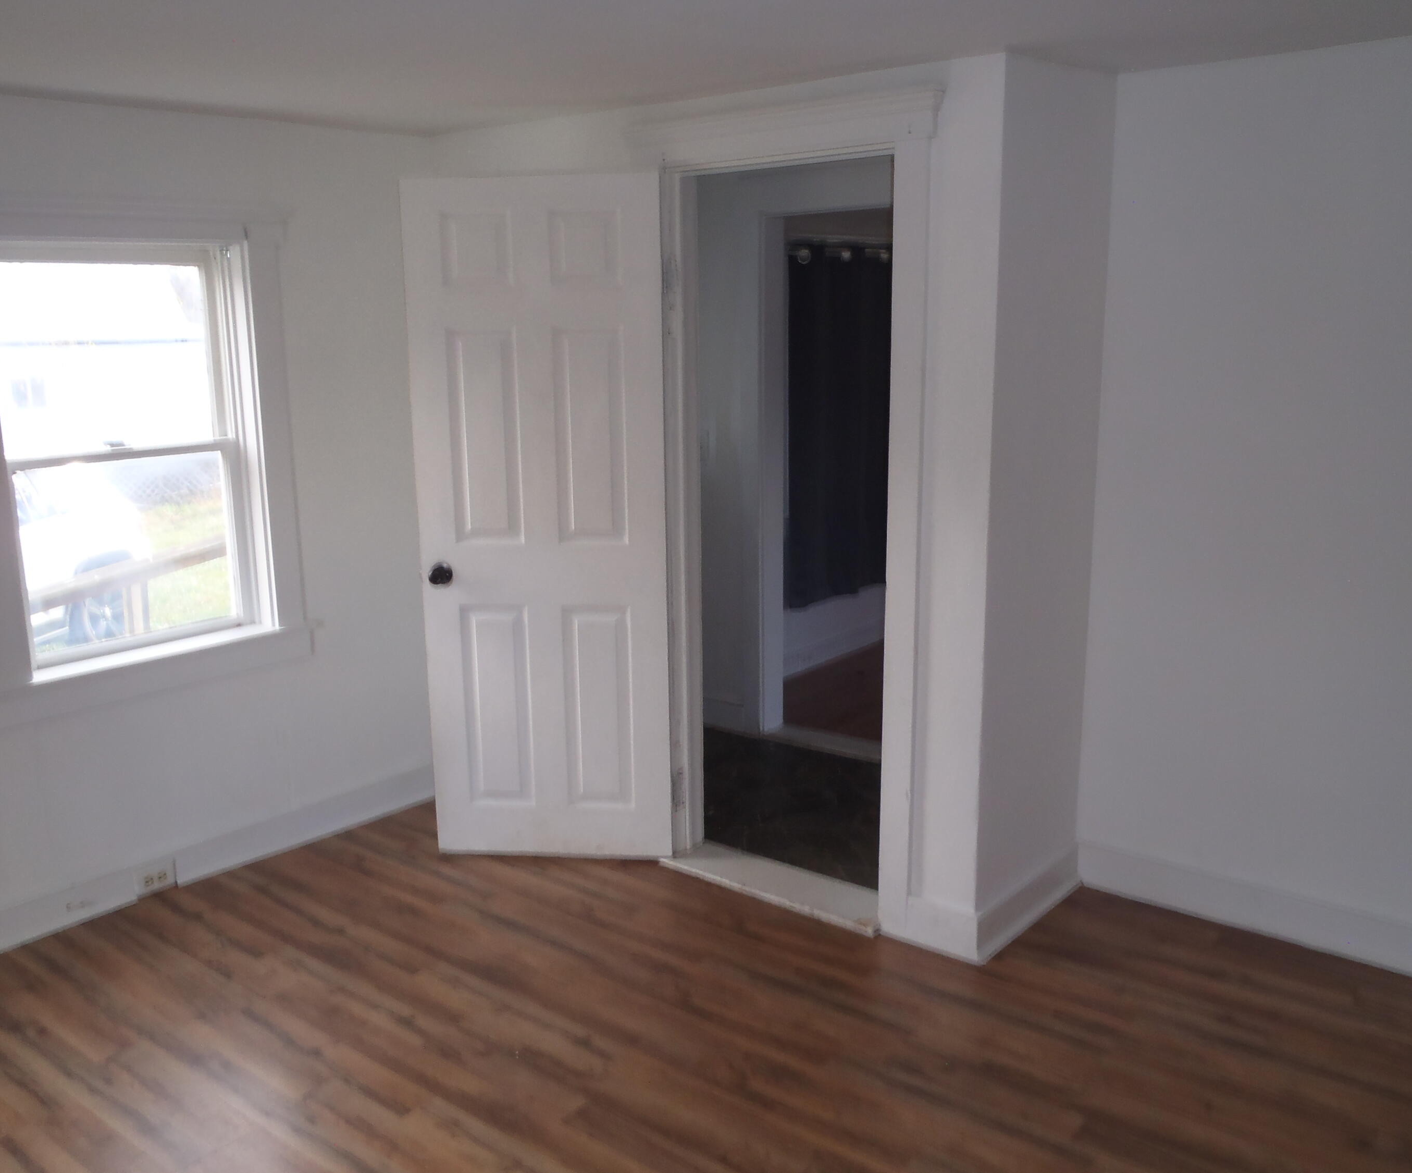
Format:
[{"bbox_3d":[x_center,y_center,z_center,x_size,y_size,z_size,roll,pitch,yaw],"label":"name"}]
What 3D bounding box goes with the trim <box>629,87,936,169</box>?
[{"bbox_3d":[0.173,-1.166,3.267,0.983,0.110,0.055,9,16,40],"label":"trim"}]

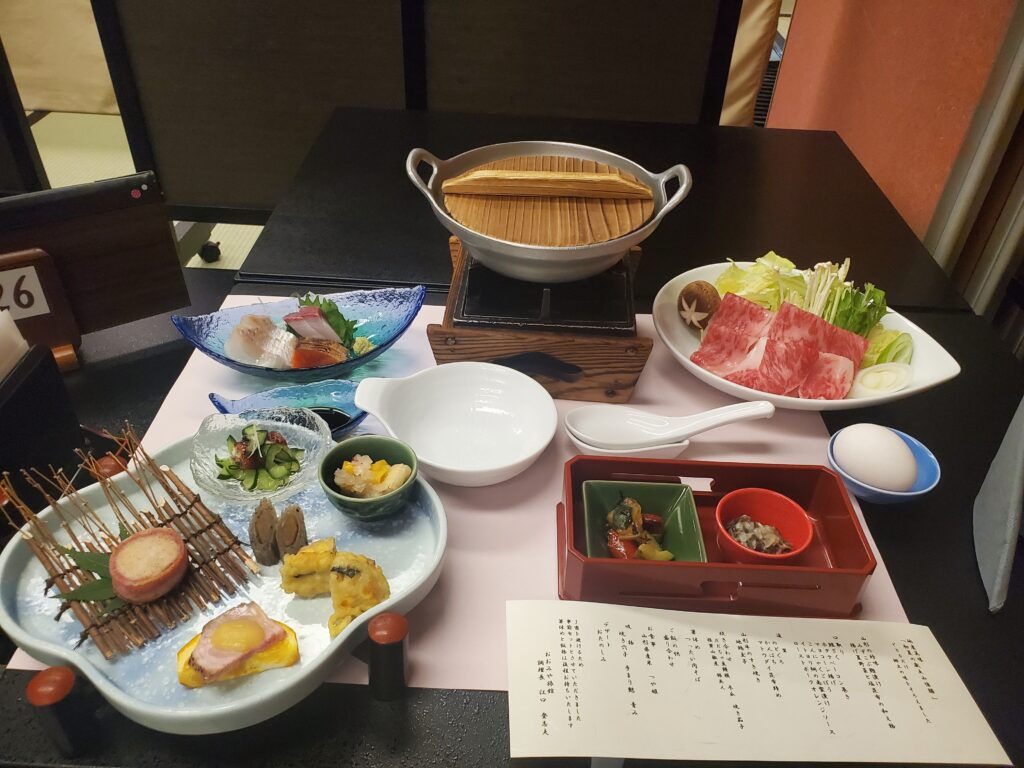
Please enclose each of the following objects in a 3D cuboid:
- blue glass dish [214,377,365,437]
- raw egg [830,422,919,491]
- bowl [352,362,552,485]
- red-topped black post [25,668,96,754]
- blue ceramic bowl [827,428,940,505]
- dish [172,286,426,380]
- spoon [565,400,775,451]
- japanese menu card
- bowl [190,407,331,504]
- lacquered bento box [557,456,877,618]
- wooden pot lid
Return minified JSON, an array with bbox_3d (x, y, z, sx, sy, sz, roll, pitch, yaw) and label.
[{"bbox_3d":[-0.151,0.022,0.560,0.124,0.035,0.067,-5,40,-9],"label":"blue glass dish"},{"bbox_3d":[0.247,0.052,0.524,0.044,0.044,0.058,-18,43,-23],"label":"raw egg"},{"bbox_3d":[-0.040,0.033,0.546,0.143,0.043,0.112,9,40,8],"label":"bowl"},{"bbox_3d":[-0.212,0.160,0.365,0.019,0.066,0.019,3,39,0],"label":"red-topped black post"},{"bbox_3d":[0.255,0.061,0.537,0.071,0.029,0.071,1,39,-1],"label":"blue ceramic bowl"},{"bbox_3d":[-0.166,-0.044,0.627,0.198,0.051,0.099,-9,41,-14],"label":"dish"},{"bbox_3d":[0.108,0.026,0.548,0.140,0.048,0.041,6,40,4],"label":"spoon"},{"bbox_3d":[0.125,0.164,0.426,0.256,0.004,0.090,3,39,0],"label":"japanese menu card"},{"bbox_3d":[-0.146,0.050,0.457,0.082,0.033,0.082,1,39,-1],"label":"bowl"},{"bbox_3d":[0.121,0.093,0.482,0.182,0.042,0.087,2,39,0],"label":"lacquered bento box"},{"bbox_3d":[0.029,-0.146,0.589,0.159,0.027,0.157,1,39,-1],"label":"wooden pot lid"}]

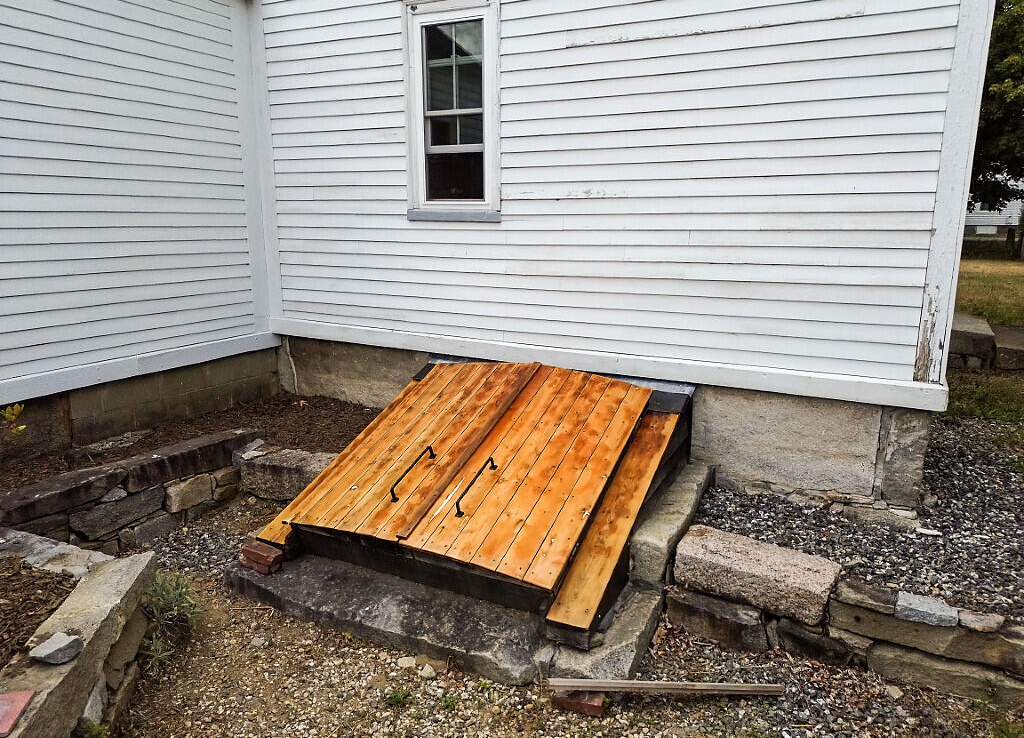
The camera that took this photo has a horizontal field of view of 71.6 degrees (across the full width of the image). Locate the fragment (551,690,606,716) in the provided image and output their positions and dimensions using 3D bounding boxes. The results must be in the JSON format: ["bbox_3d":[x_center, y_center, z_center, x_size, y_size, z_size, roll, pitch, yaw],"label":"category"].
[{"bbox_3d":[0.249,1.223,2.630,0.181,0.045,0.092,4,13,16],"label":"fragment"}]

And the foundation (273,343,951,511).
[{"bbox_3d":[0.227,0.217,4.503,4.180,0.540,0.300,6,14,27],"label":"foundation"}]

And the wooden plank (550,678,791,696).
[{"bbox_3d":[0.581,1.200,2.678,0.887,0.020,0.042,2,12,-3],"label":"wooden plank"}]

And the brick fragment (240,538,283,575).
[{"bbox_3d":[-1.172,0.902,3.373,0.210,0.095,0.088,8,14,32],"label":"brick fragment"}]

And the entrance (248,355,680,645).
[{"bbox_3d":[-0.130,0.508,3.689,1.740,0.730,1.539,6,14,27],"label":"entrance"}]

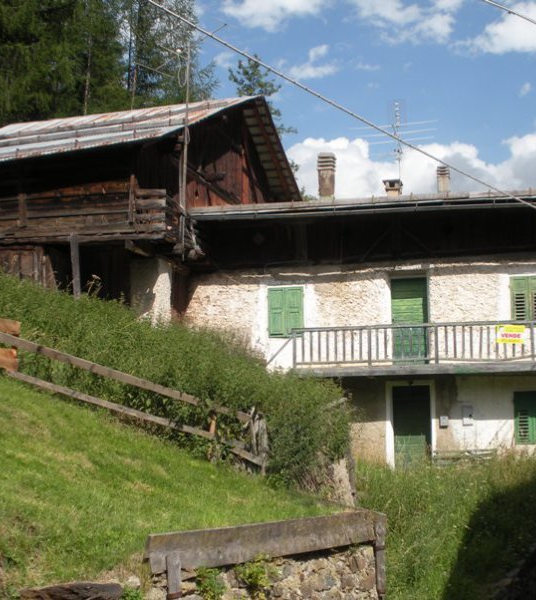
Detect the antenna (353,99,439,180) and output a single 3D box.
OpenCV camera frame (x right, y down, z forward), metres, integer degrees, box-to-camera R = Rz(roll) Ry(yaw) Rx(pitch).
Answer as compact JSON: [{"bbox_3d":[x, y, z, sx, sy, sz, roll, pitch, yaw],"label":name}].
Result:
[{"bbox_3d":[3.426,-4.212,26.197,2.250,2.171,1.300,-3,-8,16],"label":"antenna"}]

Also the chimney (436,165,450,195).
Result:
[{"bbox_3d":[4.771,-3.169,26.997,0.331,0.881,0.331,-2,-8,12],"label":"chimney"}]

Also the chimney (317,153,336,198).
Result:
[{"bbox_3d":[1.526,-3.158,25.799,0.425,1.236,0.425,-2,-8,12],"label":"chimney"}]

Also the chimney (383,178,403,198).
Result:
[{"bbox_3d":[3.240,-2.797,25.797,0.451,0.591,0.451,-2,-8,12],"label":"chimney"}]

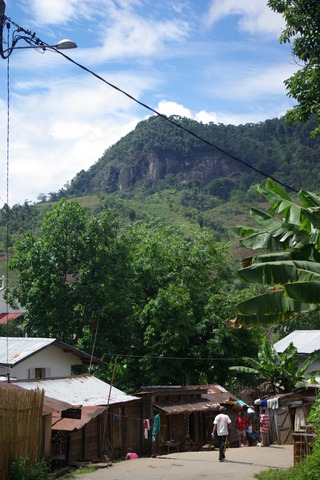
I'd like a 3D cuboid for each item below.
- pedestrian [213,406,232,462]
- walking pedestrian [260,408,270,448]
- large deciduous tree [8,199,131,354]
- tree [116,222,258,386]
[{"bbox_3d":[1.927,5.996,33.700,0.580,1.710,0.450,-2,-9,12],"label":"pedestrian"},{"bbox_3d":[4.681,8.341,48.500,0.450,1.660,0.360,5,-10,-30],"label":"walking pedestrian"},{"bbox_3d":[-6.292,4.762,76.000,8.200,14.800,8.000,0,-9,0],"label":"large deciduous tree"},{"bbox_3d":[1.660,4.619,66.000,8.600,11.600,8.200,0,-9,0],"label":"tree"}]

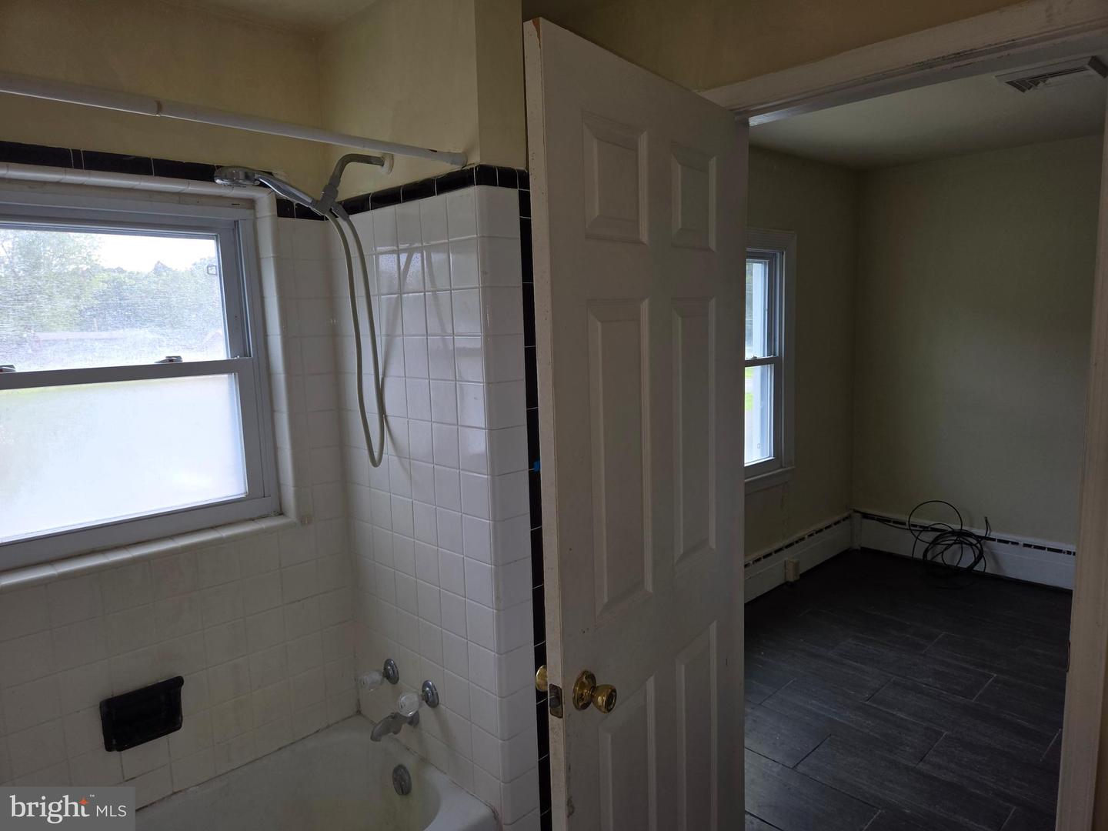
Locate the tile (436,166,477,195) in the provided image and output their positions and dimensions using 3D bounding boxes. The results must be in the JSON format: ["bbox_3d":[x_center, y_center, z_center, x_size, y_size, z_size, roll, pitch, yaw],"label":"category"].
[{"bbox_3d":[-0.225,-0.540,1.703,0.012,0.043,0.149,-9,10,-43],"label":"tile"}]

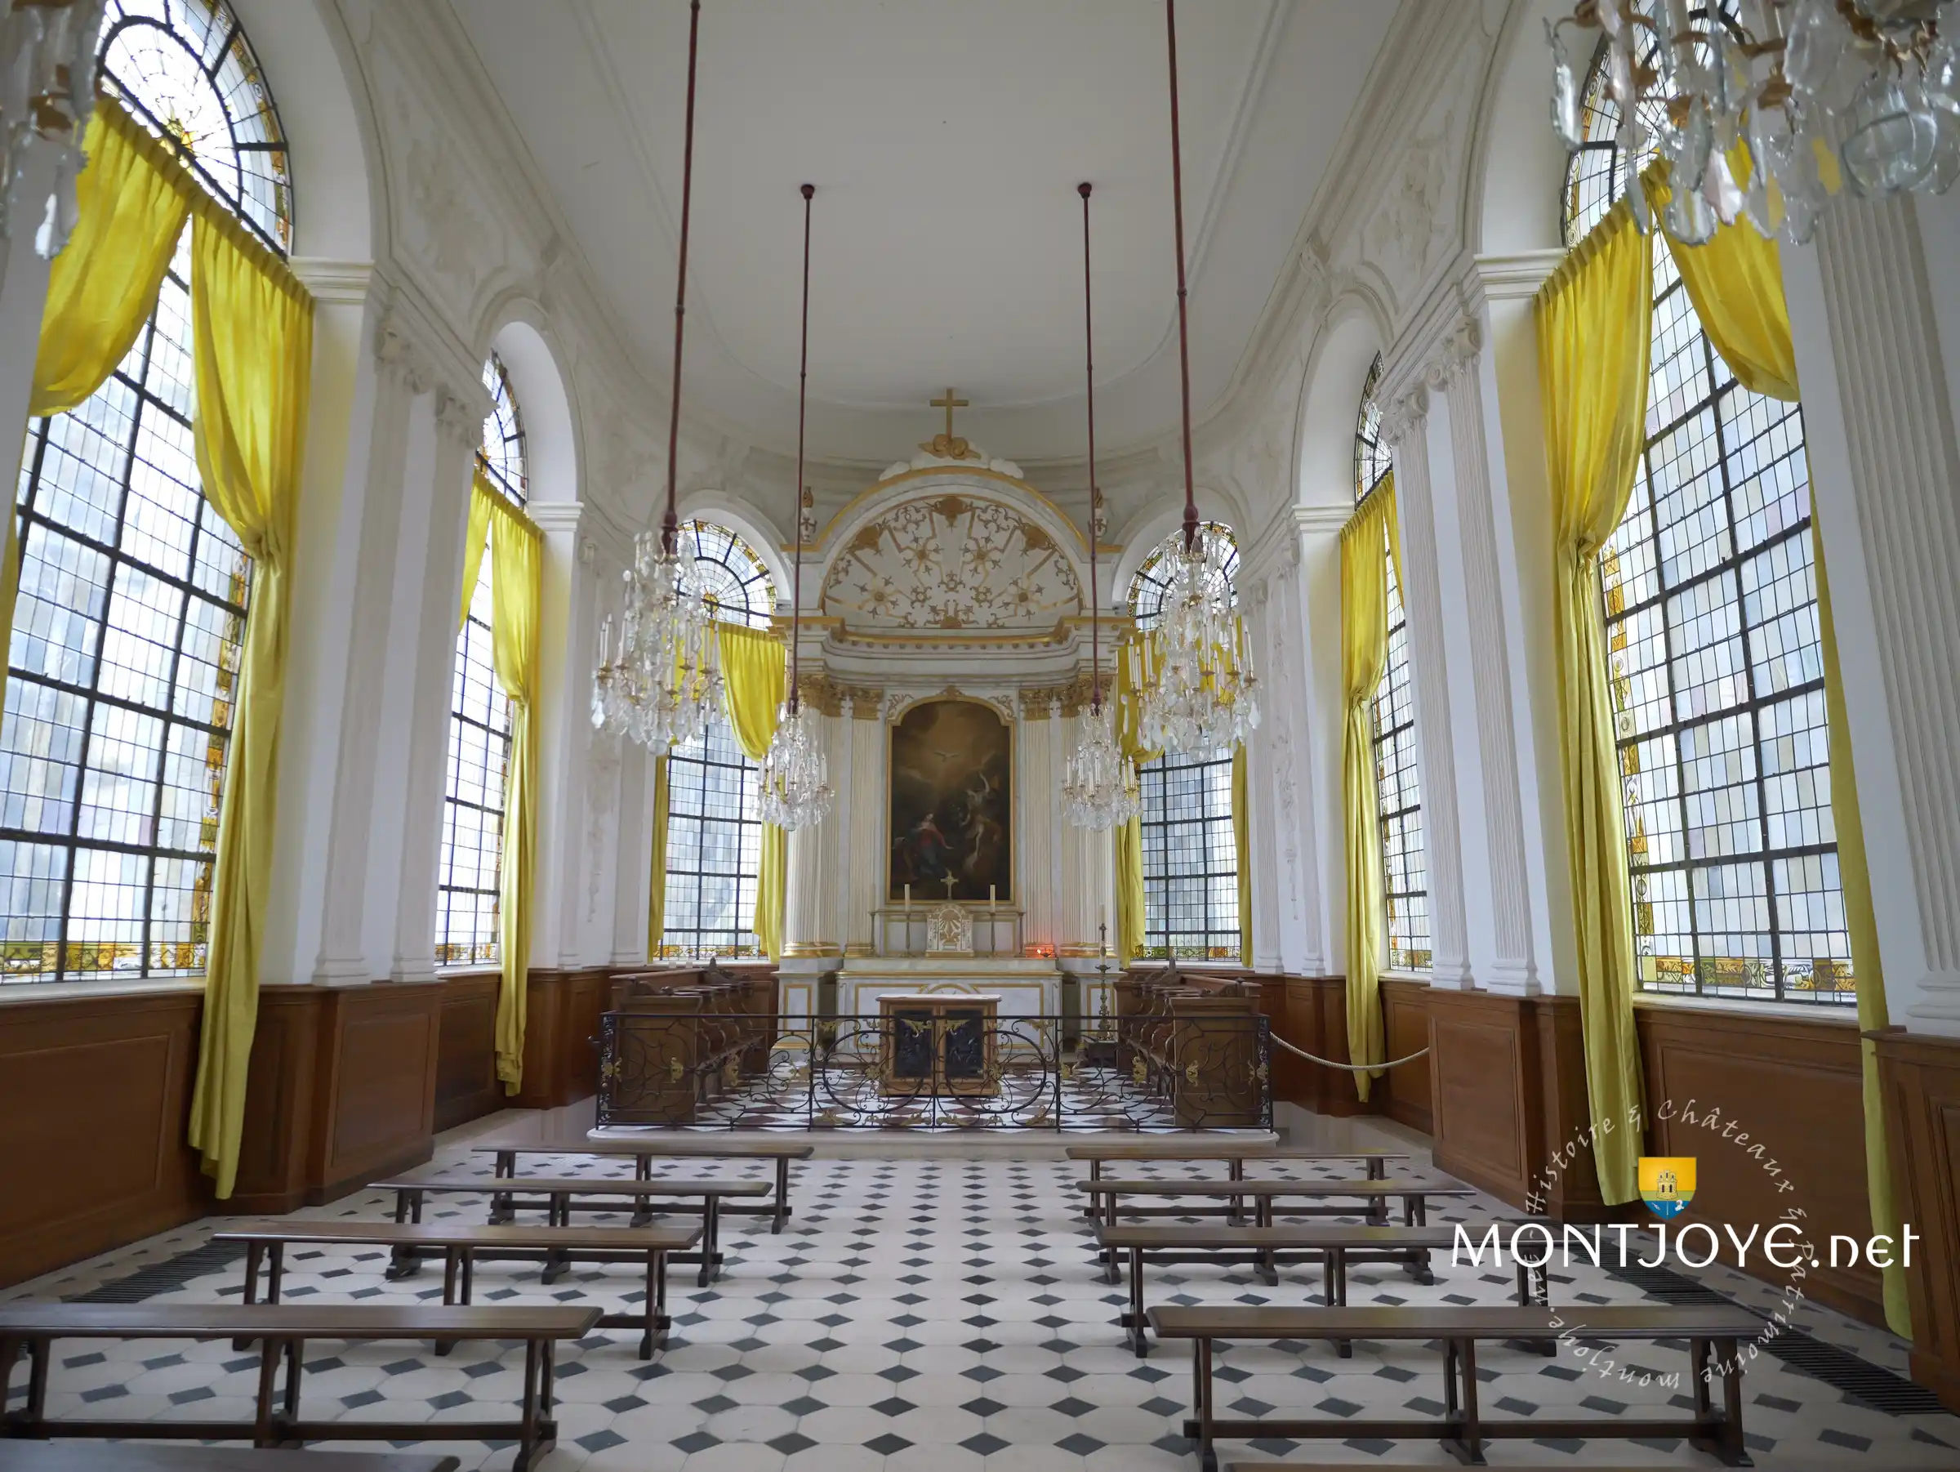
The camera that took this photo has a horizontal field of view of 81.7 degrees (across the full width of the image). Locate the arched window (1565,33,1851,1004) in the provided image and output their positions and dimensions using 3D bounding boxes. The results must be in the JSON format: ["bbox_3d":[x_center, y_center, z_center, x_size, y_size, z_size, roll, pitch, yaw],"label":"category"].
[{"bbox_3d":[4.303,-1.772,6.669,0.200,6.549,2.600,0,-11,-1],"label":"arched window"}]

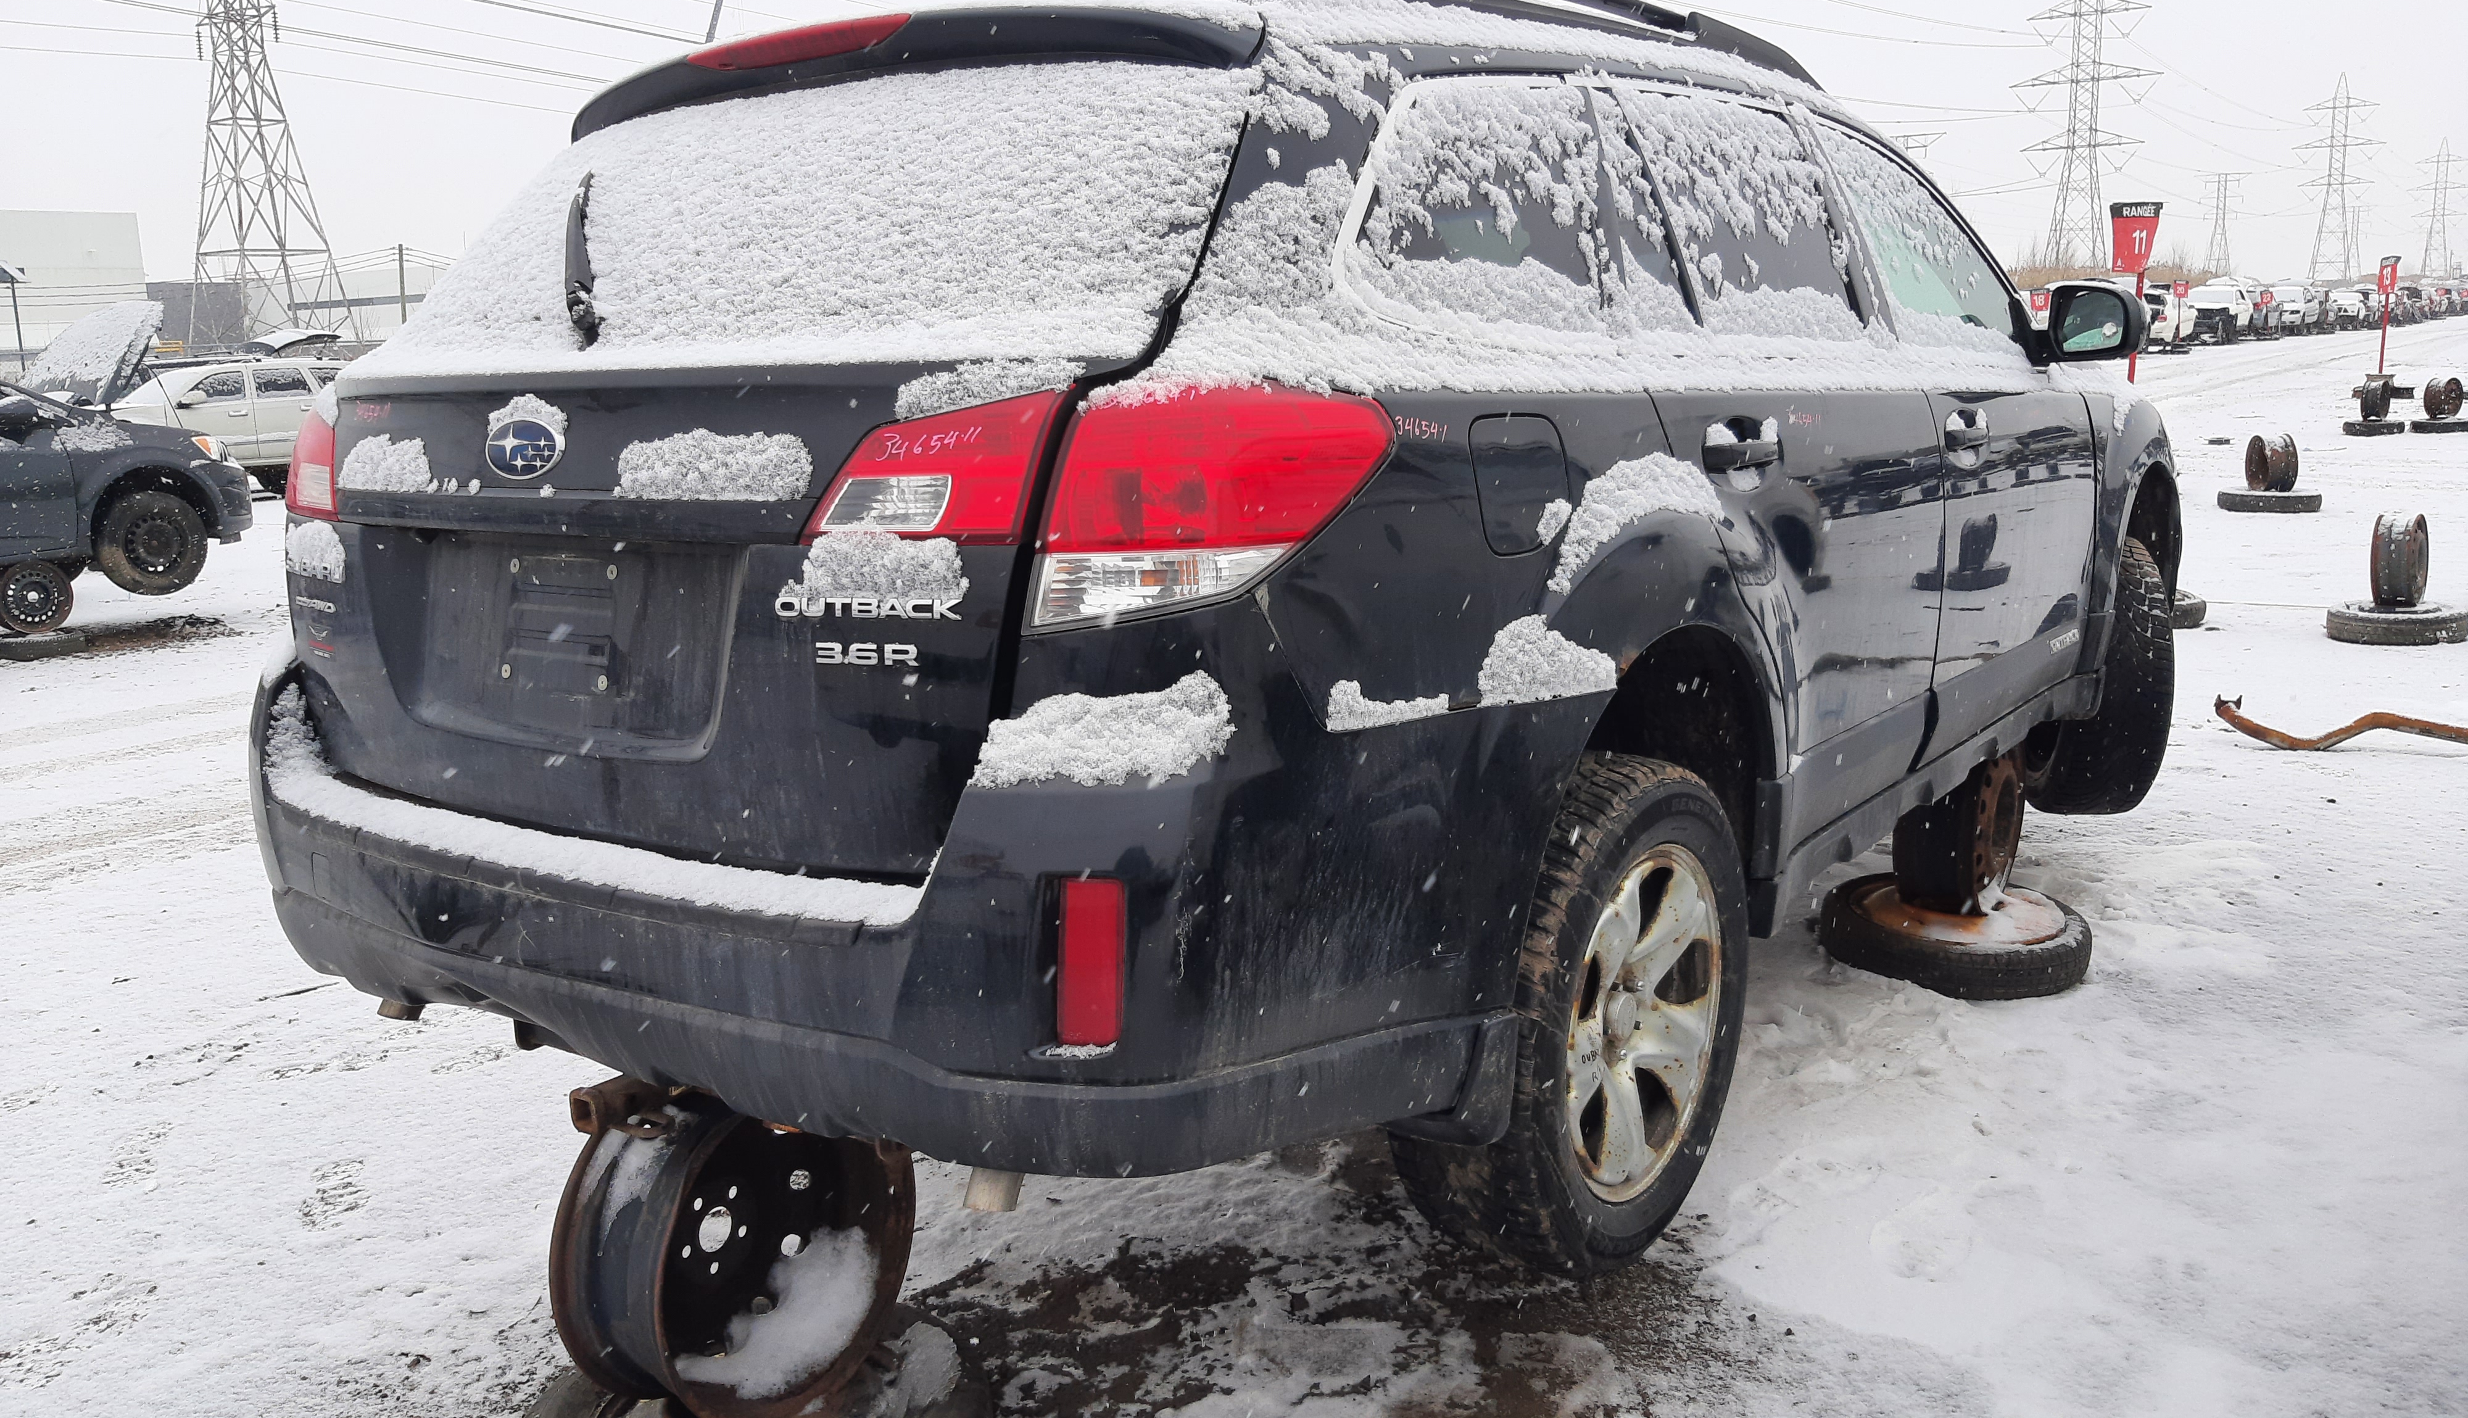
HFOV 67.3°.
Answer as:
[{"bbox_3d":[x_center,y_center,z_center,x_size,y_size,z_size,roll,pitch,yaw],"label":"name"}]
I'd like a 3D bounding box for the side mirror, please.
[{"bbox_3d":[1.778,-0.801,3.820,0.200,0.165,0.140,6,13,36],"label":"side mirror"}]

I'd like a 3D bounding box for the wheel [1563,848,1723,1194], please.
[{"bbox_3d":[0.468,0.395,2.466,0.190,0.466,0.466,7,14,36],"label":"wheel"}]

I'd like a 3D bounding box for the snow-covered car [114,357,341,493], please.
[{"bbox_3d":[-13.100,-3.850,24.800,4.550,1.730,1.830,-9,13,-33],"label":"snow-covered car"}]

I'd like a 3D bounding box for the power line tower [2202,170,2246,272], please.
[{"bbox_3d":[266.798,-128.719,500.000,12.500,30.000,6.000,7,15,38],"label":"power line tower"}]

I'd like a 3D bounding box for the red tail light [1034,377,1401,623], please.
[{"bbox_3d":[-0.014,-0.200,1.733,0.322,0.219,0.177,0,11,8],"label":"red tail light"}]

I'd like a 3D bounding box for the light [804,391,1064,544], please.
[{"bbox_3d":[-0.275,-0.222,1.723,0.283,0.145,0.079,3,12,26],"label":"light"}]

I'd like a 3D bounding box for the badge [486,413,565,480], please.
[{"bbox_3d":[-0.760,-0.278,1.989,0.147,0.068,0.015,6,5,36],"label":"badge"}]

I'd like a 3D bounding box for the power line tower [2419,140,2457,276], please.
[{"bbox_3d":[431.302,-177.360,661.603,22.000,50.000,9.000,7,14,38],"label":"power line tower"}]

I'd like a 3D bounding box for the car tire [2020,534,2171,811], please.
[{"bbox_3d":[2.060,-0.072,4.530,0.225,0.690,0.690,-1,11,6],"label":"car tire"}]

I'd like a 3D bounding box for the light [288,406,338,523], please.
[{"bbox_3d":[-1.177,-0.316,2.374,0.079,0.145,0.283,-12,15,-43],"label":"light"}]

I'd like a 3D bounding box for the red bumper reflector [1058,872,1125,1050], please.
[{"bbox_3d":[-0.126,0.223,1.628,0.064,0.150,0.028,4,6,21],"label":"red bumper reflector"}]

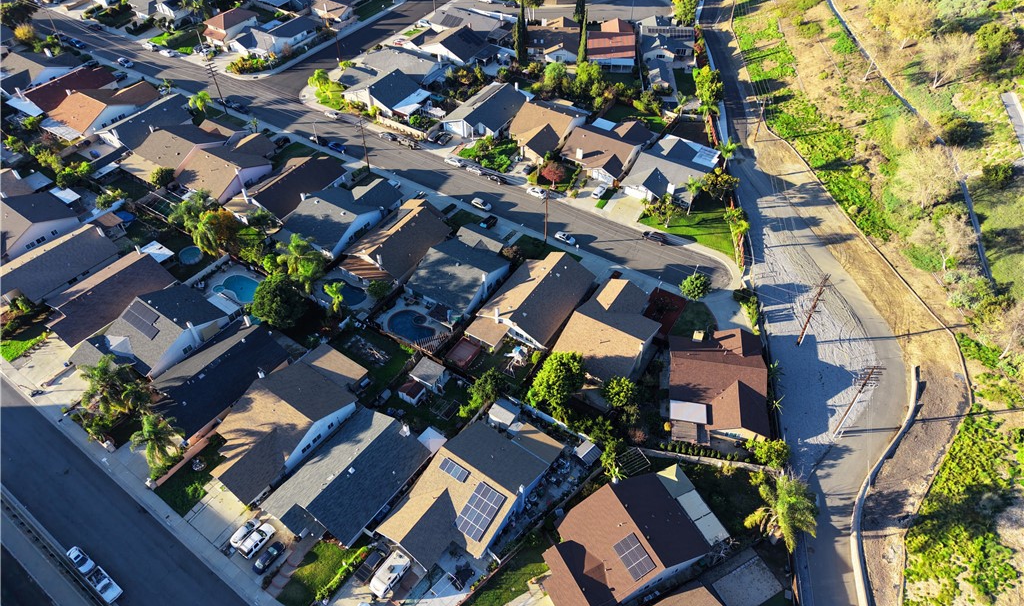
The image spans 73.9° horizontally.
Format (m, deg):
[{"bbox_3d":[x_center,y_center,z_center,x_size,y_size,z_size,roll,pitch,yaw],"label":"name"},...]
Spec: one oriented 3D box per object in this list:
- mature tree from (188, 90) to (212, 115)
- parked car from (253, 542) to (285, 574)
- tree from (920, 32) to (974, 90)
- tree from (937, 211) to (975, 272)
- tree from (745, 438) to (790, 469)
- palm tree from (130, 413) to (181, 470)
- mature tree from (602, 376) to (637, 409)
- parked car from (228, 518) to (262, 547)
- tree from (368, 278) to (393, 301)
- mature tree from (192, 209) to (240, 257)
[{"bbox_3d":[-81.453,-51.929,178.833,6.000,6.800,6.000,-1,44,0],"label":"mature tree"},{"bbox_3d":[-32.906,34.692,92.553,1.820,1.450,4.700,24,51,23],"label":"parked car"},{"bbox_3d":[104.000,-57.800,163.000,11.200,13.000,11.200,-1,43,0],"label":"tree"},{"bbox_3d":[85.130,-11.397,132.166,7.800,11.500,7.800,-1,44,0],"label":"tree"},{"bbox_3d":[37.633,22.687,100.111,5.800,5.200,5.200,-1,46,0],"label":"tree"},{"bbox_3d":[-52.000,21.600,99.600,6.700,7.200,6.700,-1,43,0],"label":"palm tree"},{"bbox_3d":[16.957,14.457,108.518,5.500,5.400,5.400,-1,46,0],"label":"mature tree"},{"bbox_3d":[-36.310,31.240,92.660,1.800,1.580,4.400,27,51,25],"label":"parked car"},{"bbox_3d":[-24.060,-2.220,124.670,4.500,4.400,4.500,0,44,0],"label":"tree"},{"bbox_3d":[-58.960,-14.127,135.908,8.200,8.800,8.000,-1,46,0],"label":"mature tree"}]

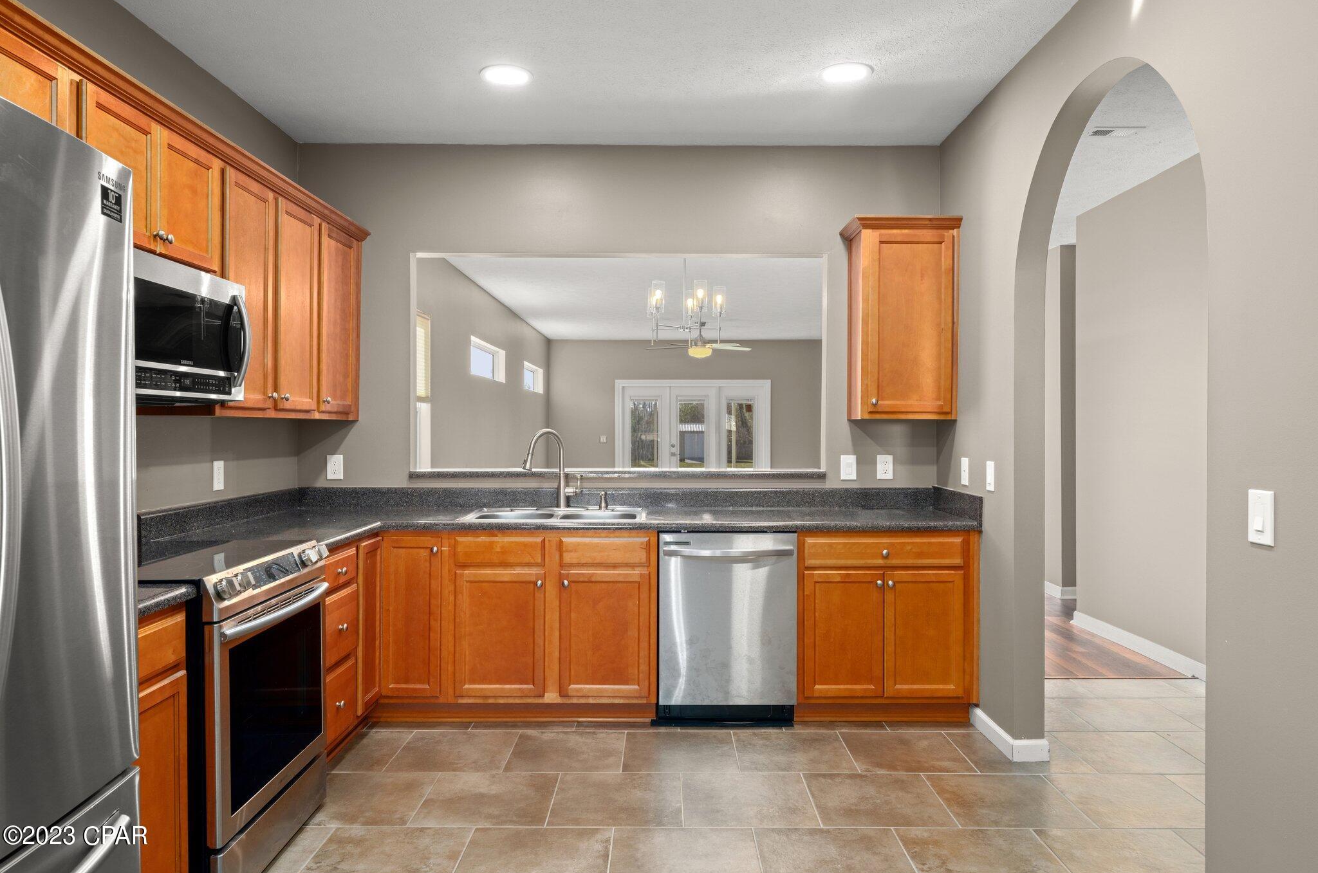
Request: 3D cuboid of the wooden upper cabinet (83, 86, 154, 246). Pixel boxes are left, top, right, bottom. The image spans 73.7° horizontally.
[{"bbox_3d":[-1.683,-0.750,2.495,0.334,0.427,0.354,0,1,0],"label":"wooden upper cabinet"}]

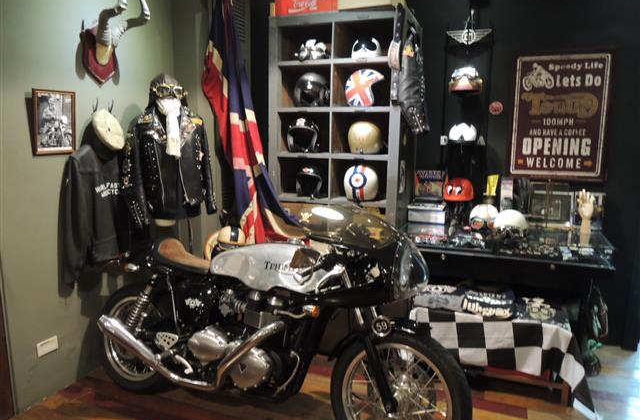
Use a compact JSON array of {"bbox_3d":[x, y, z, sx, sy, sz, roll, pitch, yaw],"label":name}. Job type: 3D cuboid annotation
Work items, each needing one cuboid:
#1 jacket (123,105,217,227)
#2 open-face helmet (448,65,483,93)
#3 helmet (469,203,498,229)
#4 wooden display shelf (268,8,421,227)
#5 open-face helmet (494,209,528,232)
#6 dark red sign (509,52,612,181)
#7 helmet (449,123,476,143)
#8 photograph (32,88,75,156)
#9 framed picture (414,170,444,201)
[{"bbox_3d":[-0.929,-0.287,2.740,0.560,0.720,0.320,-2,9,-22],"label":"jacket"},{"bbox_3d":[1.041,-0.922,3.168,0.229,0.188,0.251,4,10,19],"label":"open-face helmet"},{"bbox_3d":[1.200,0.046,3.230,0.206,0.196,0.241,5,11,25],"label":"helmet"},{"bbox_3d":[0.191,-0.248,3.464,0.973,2.291,0.638,5,11,22],"label":"wooden display shelf"},{"bbox_3d":[1.361,0.083,3.148,0.221,0.161,0.251,5,11,22],"label":"open-face helmet"},{"bbox_3d":[1.656,-0.649,3.075,0.610,0.864,0.035,5,6,22],"label":"dark red sign"},{"bbox_3d":[1.053,-0.569,3.280,0.210,0.155,0.250,4,9,18],"label":"helmet"},{"bbox_3d":[-1.430,-0.470,2.401,0.025,0.344,0.267,12,15,16],"label":"photograph"},{"bbox_3d":[0.848,-0.183,3.415,0.213,0.221,0.030,5,3,22],"label":"framed picture"}]

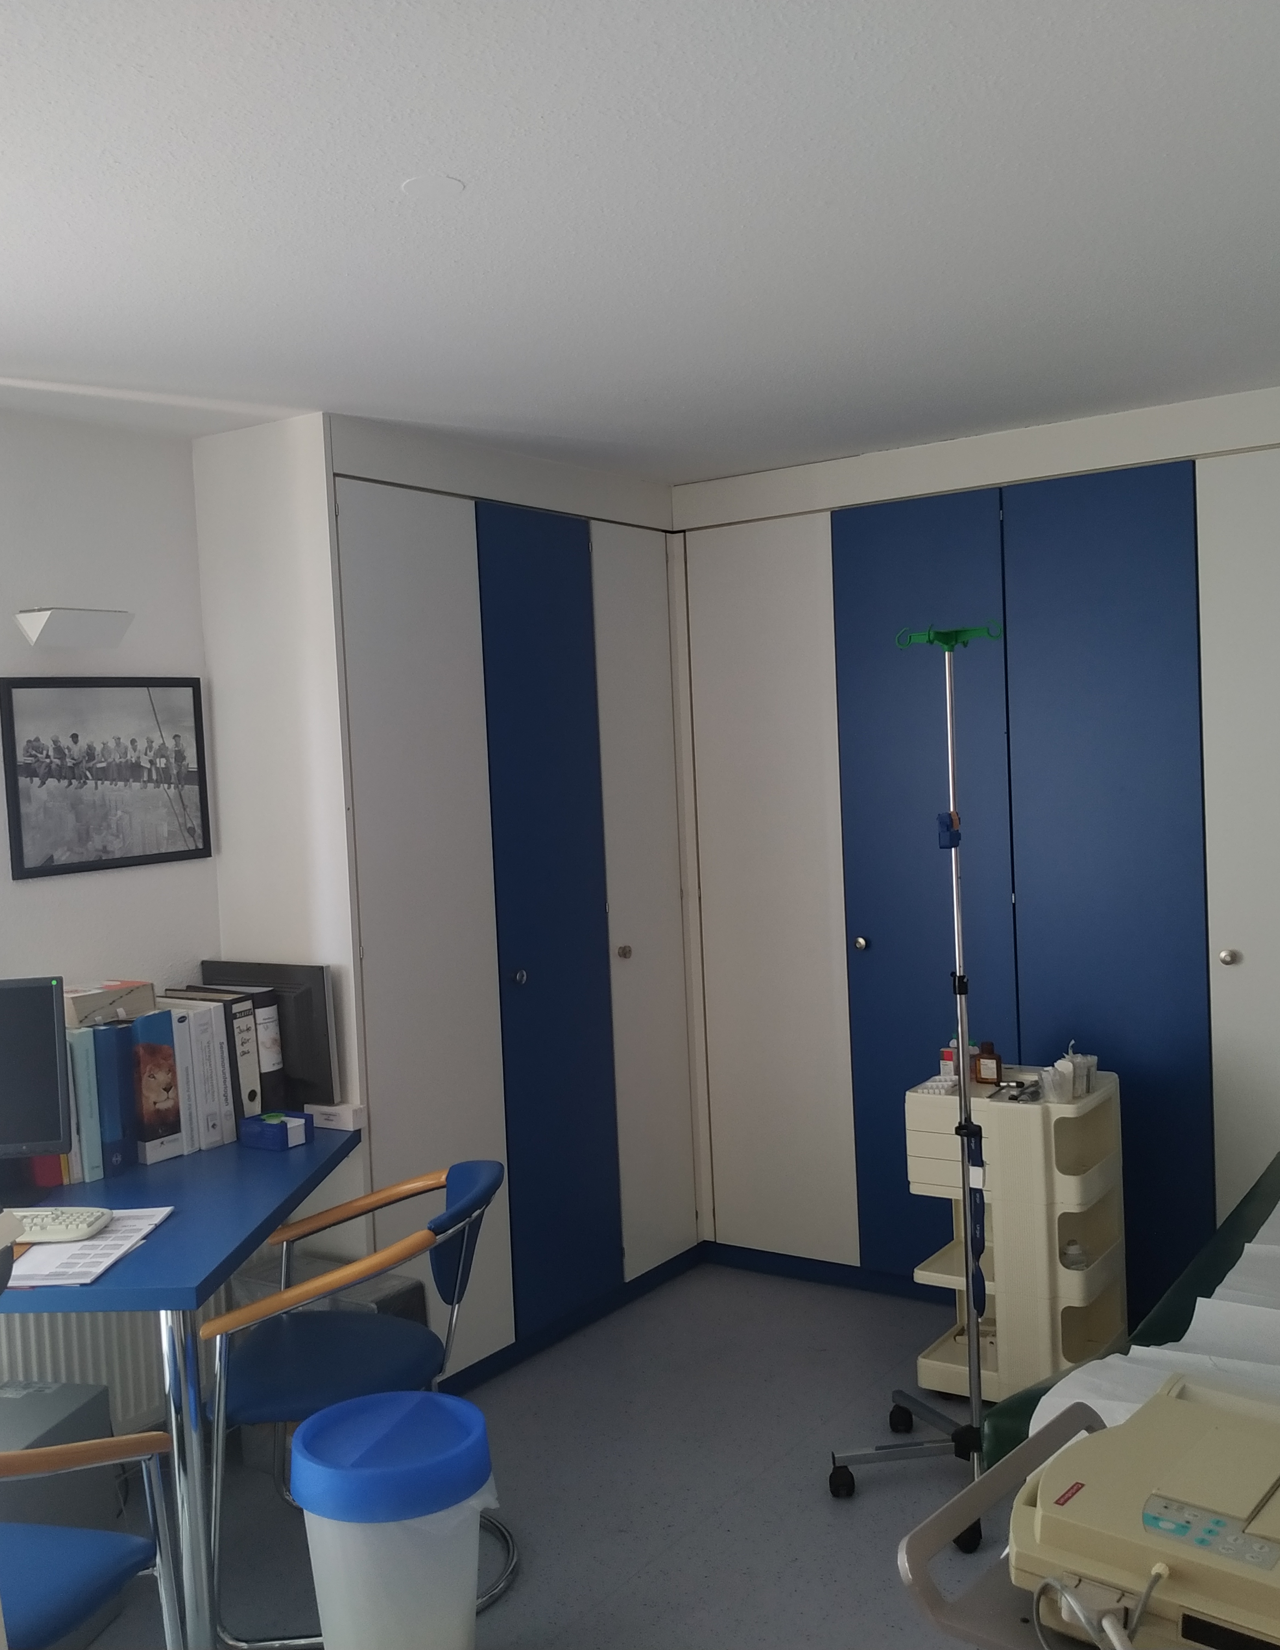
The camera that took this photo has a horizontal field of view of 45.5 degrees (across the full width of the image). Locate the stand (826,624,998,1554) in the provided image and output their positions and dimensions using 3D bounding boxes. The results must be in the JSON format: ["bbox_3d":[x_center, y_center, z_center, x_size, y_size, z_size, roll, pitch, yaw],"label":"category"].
[{"bbox_3d":[0.681,0.500,3.248,0.580,1.852,0.580,-3,3,-8],"label":"stand"}]

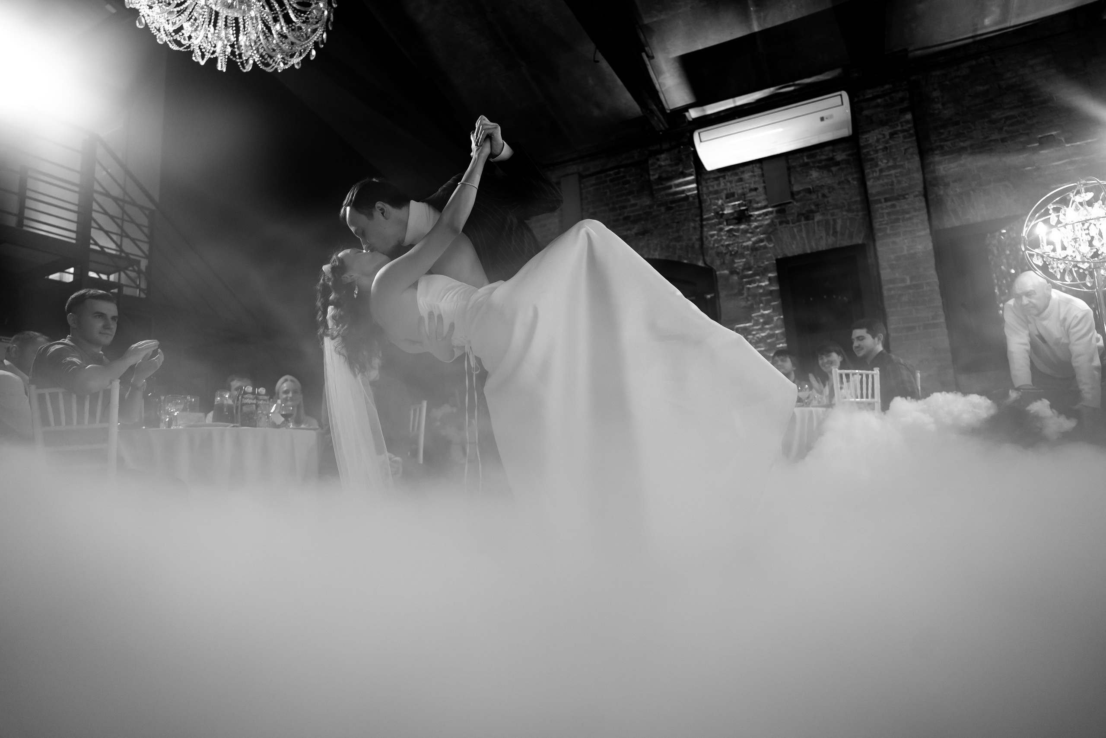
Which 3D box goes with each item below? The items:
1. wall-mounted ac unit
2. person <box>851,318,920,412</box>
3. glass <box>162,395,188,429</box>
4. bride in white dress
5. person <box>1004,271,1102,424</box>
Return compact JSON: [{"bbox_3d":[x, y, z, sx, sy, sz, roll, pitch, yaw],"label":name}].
[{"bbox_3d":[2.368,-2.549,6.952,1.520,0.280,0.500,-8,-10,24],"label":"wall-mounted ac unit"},{"bbox_3d":[1.990,0.305,4.080,0.780,1.250,0.520,-4,-9,5],"label":"person"},{"bbox_3d":[-1.992,0.223,3.400,0.095,0.180,0.095,-3,-9,0],"label":"glass"},{"bbox_3d":[0.012,0.003,1.920,1.360,1.400,0.720,-3,-9,-1],"label":"bride in white dress"},{"bbox_3d":[2.780,0.148,3.520,0.800,1.290,0.600,4,-12,-40],"label":"person"}]

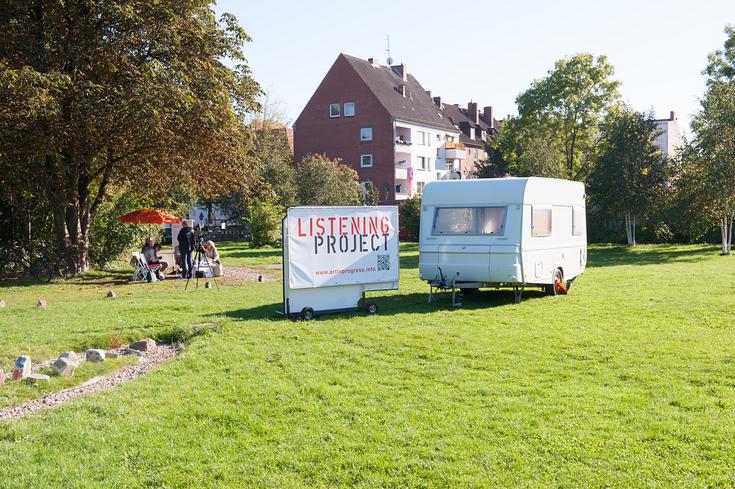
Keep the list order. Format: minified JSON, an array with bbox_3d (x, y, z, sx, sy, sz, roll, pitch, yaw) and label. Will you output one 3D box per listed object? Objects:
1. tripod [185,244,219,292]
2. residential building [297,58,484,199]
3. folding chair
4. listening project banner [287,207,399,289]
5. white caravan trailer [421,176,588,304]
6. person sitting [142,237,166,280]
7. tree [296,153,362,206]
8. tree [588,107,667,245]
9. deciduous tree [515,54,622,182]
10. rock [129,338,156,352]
[{"bbox_3d":[-4.173,0.582,23.221,0.820,1.150,0.720,-1,1,0],"label":"tripod"},{"bbox_3d":[3.987,-10.599,106.958,12.100,19.000,28.000,0,2,28],"label":"residential building"},{"bbox_3d":[-6.385,0.673,26.523,0.620,0.830,0.500,-1,2,-20],"label":"folding chair"},{"bbox_3d":[-0.366,0.038,15.962,2.405,1.368,0.080,-2,2,-39],"label":"listening project banner"},{"bbox_3d":[2.946,-0.139,20.279,2.260,2.500,4.850,0,2,31],"label":"white caravan trailer"},{"bbox_3d":[-6.143,0.417,26.417,0.750,1.220,0.500,-1,2,-15],"label":"person sitting"},{"bbox_3d":[-2.674,-3.094,63.941,4.600,6.335,4.400,-1,1,0],"label":"tree"},{"bbox_3d":[16.344,-4.242,57.416,5.000,8.497,4.800,-1,1,0],"label":"tree"},{"bbox_3d":[15.262,-7.358,69.841,8.400,14.123,8.000,-1,1,0],"label":"deciduous tree"},{"bbox_3d":[-3.048,1.368,12.438,0.350,0.180,0.250,-1,1,0],"label":"rock"}]

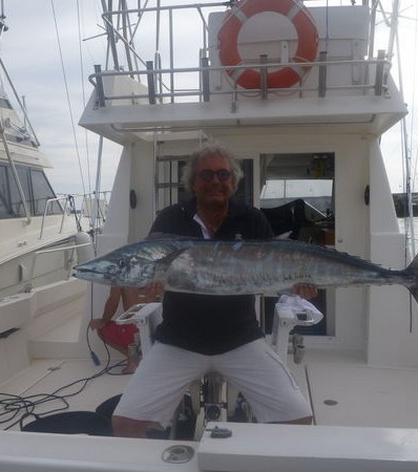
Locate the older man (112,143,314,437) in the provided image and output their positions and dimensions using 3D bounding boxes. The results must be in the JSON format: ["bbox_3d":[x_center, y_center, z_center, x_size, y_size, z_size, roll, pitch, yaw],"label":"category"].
[{"bbox_3d":[0.020,0.460,2.100,0.800,1.670,0.540,-1,3,2],"label":"older man"}]

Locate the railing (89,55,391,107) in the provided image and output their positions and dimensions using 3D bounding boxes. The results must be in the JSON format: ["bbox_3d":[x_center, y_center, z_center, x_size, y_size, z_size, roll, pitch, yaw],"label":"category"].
[{"bbox_3d":[0.175,-1.130,3.720,2.170,0.320,0.150,-1,4,8],"label":"railing"}]

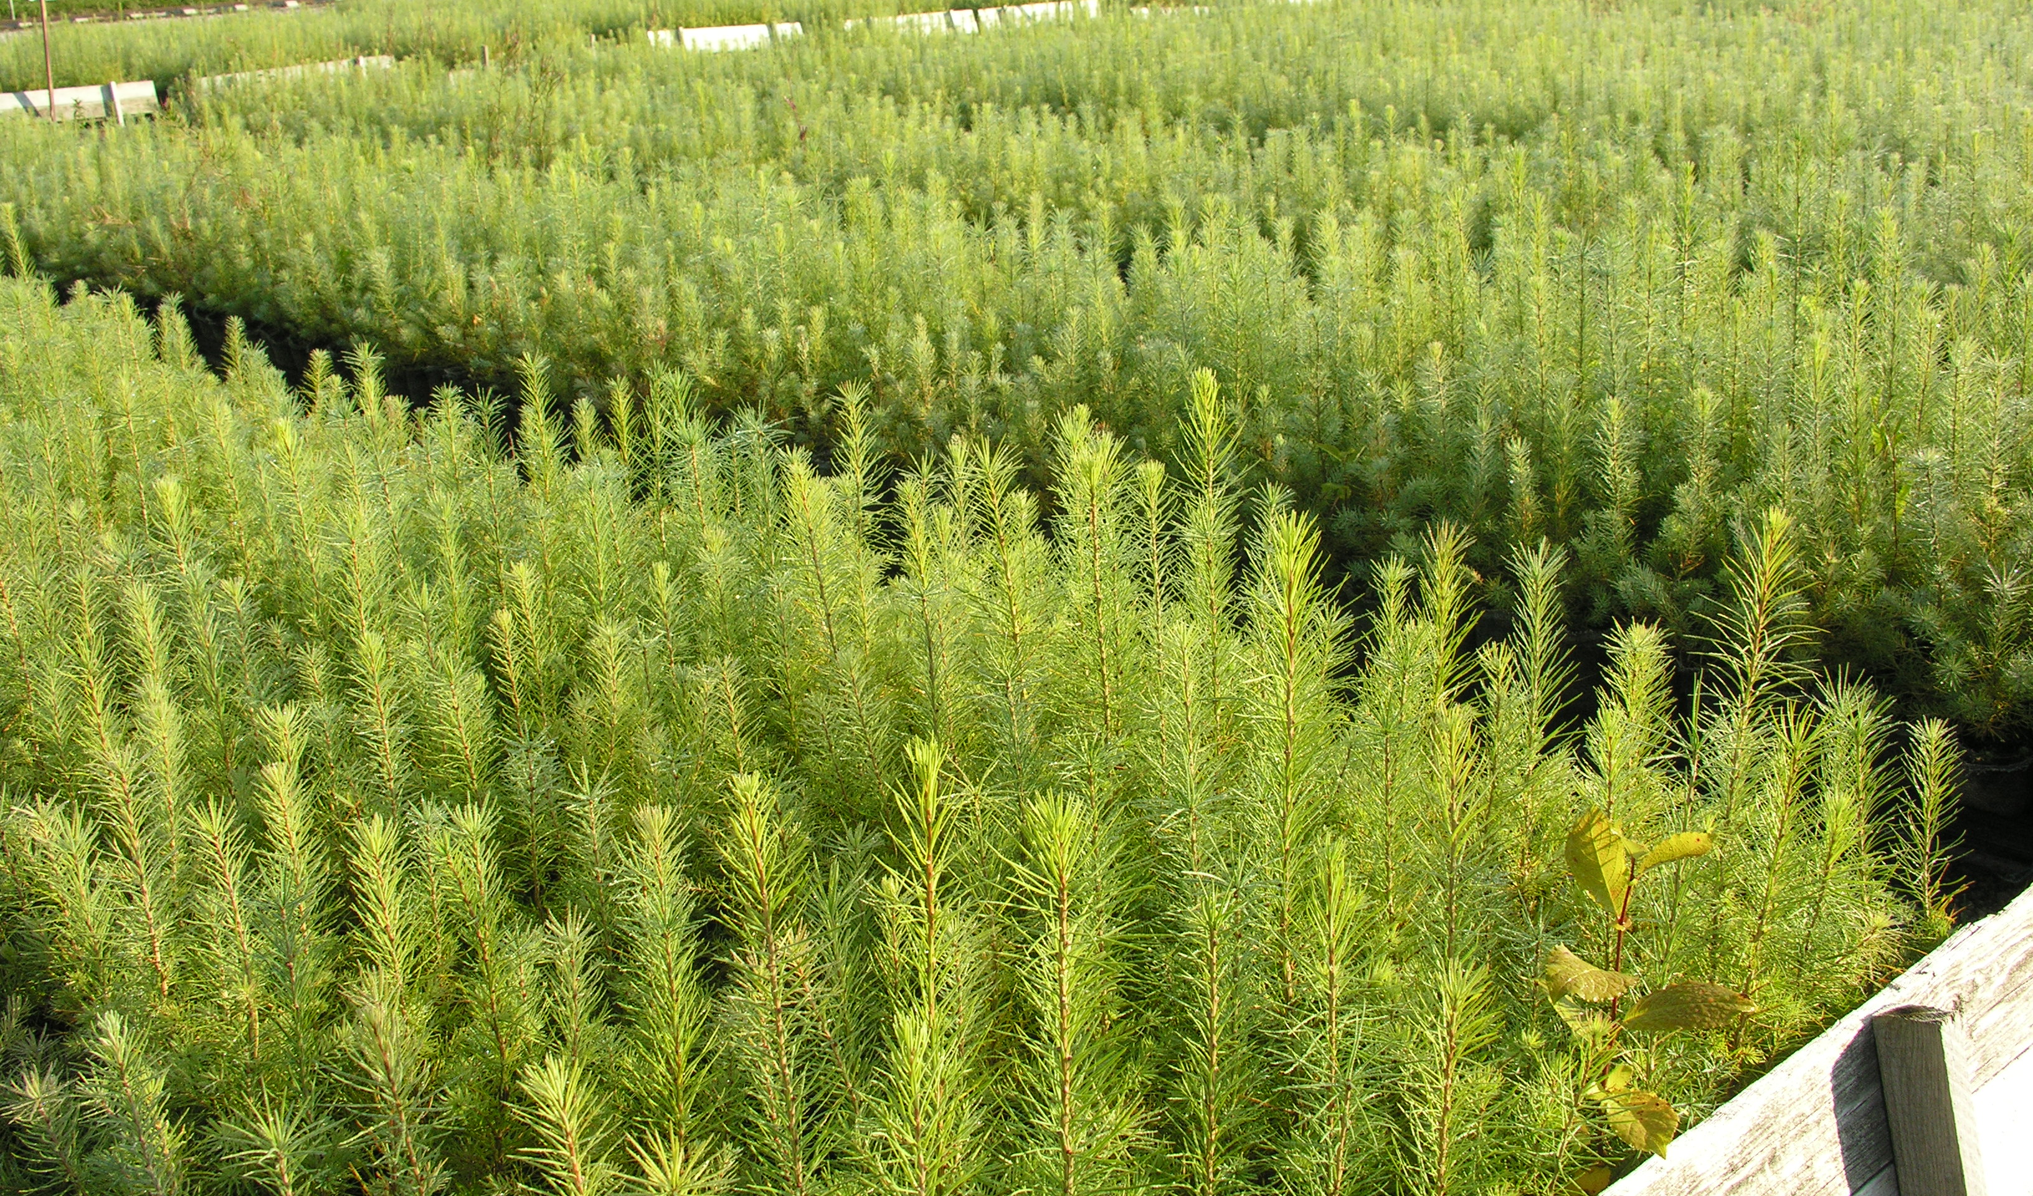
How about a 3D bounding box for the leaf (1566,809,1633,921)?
[{"bbox_3d":[0.449,0.206,1.580,0.045,0.082,0.020,-14,-7,14],"label":"leaf"}]

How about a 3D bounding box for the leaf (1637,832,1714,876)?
[{"bbox_3d":[0.505,0.197,1.575,0.059,0.020,0.032,-19,22,-13],"label":"leaf"}]

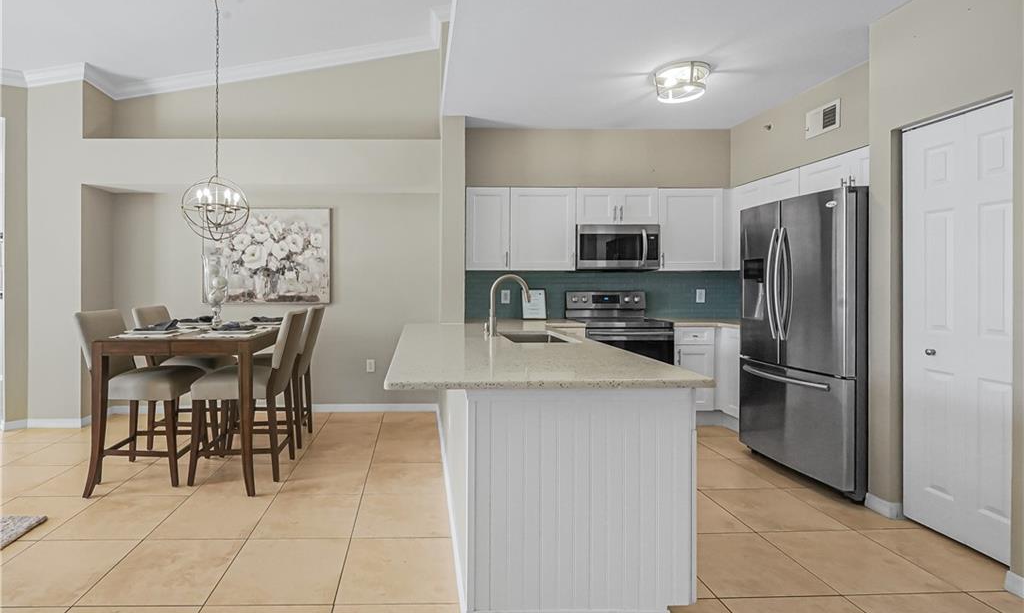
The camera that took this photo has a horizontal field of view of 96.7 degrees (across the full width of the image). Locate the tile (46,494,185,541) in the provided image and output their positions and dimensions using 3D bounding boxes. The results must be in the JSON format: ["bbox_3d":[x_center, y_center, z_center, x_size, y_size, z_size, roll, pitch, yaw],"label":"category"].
[{"bbox_3d":[-2.180,1.167,2.546,0.533,0.015,0.505,0,2,-5],"label":"tile"}]

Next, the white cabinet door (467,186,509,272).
[{"bbox_3d":[-0.219,-0.720,4.250,0.406,0.769,0.025,0,2,-2],"label":"white cabinet door"}]

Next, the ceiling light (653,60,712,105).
[{"bbox_3d":[1.203,-1.580,3.210,0.390,0.160,0.390,0,2,-5],"label":"ceiling light"}]

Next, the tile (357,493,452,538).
[{"bbox_3d":[-0.613,1.166,2.572,0.536,0.015,0.505,0,2,-5],"label":"tile"}]

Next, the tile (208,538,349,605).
[{"bbox_3d":[-0.998,1.160,2.004,0.500,0.012,0.490,0,2,-6],"label":"tile"}]

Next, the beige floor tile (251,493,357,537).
[{"bbox_3d":[-1.097,1.136,2.468,0.500,0.012,0.490,0,2,-6],"label":"beige floor tile"}]

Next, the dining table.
[{"bbox_3d":[-2.200,0.655,3.460,1.000,0.930,1.440,0,2,-7],"label":"dining table"}]

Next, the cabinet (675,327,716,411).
[{"bbox_3d":[1.645,0.580,4.380,0.390,0.810,0.540,0,2,-3],"label":"cabinet"}]

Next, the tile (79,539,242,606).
[{"bbox_3d":[-1.556,1.189,2.071,0.541,0.015,0.505,0,2,-5],"label":"tile"}]

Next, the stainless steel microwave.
[{"bbox_3d":[0.980,-0.566,4.415,0.770,0.420,0.410,0,2,-4],"label":"stainless steel microwave"}]

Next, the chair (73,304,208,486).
[{"bbox_3d":[-2.511,0.584,3.134,0.650,1.080,0.490,0,2,-3],"label":"chair"}]

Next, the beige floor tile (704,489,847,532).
[{"bbox_3d":[1.468,1.163,2.604,0.515,0.012,0.490,0,2,-6],"label":"beige floor tile"}]

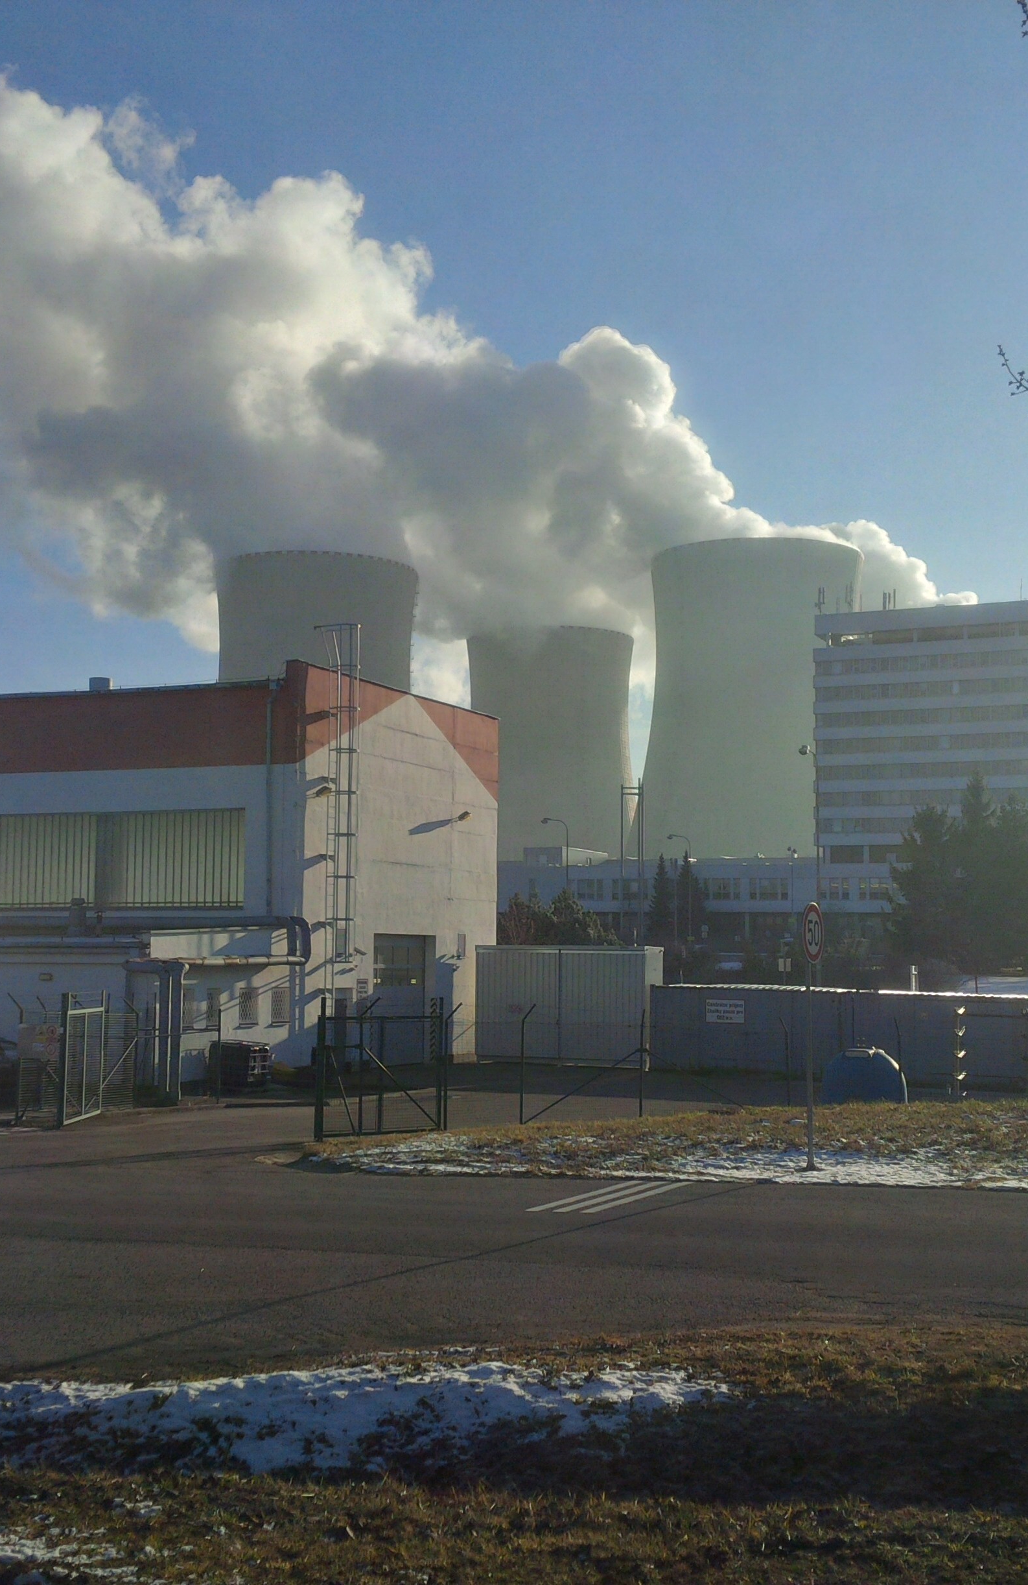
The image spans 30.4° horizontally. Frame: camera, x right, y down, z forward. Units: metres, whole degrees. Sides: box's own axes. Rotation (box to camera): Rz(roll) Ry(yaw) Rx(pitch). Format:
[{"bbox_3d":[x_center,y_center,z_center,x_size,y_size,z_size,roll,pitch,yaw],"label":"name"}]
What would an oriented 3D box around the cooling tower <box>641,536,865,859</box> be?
[{"bbox_3d":[95.003,-14.122,736.425,130.700,154.800,130.700,0,-4,0],"label":"cooling tower"}]

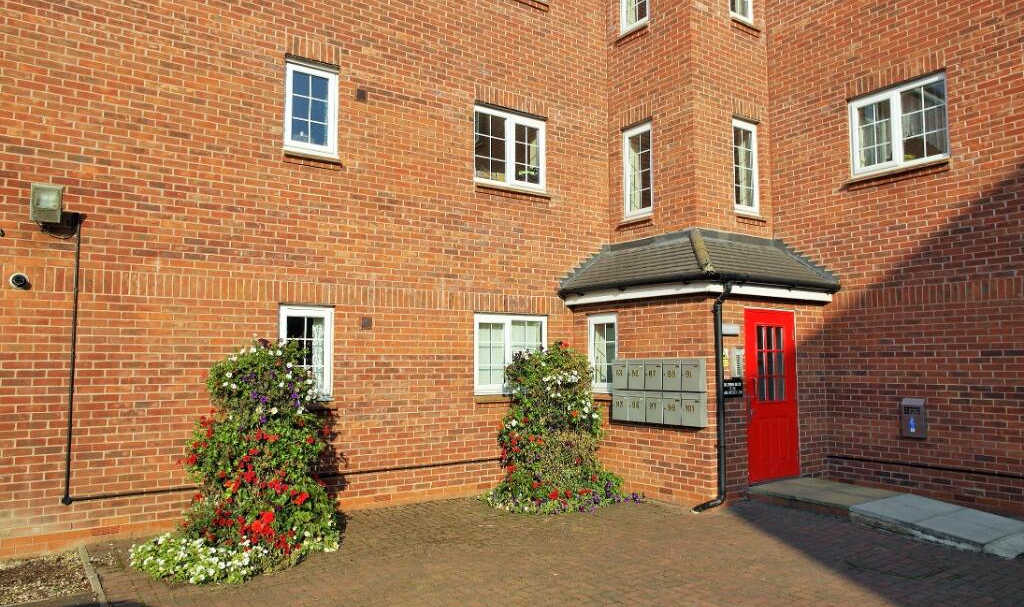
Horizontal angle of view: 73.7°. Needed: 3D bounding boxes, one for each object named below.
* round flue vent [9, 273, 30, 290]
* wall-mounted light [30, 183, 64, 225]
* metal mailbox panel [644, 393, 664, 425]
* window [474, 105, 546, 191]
[{"bbox_3d":[-4.250,-0.191,5.889,0.140,0.145,0.100,3,-6,-35],"label":"round flue vent"},{"bbox_3d":[-3.966,-0.846,5.819,0.215,0.315,0.150,3,2,-35],"label":"wall-mounted light"},{"bbox_3d":[1.712,1.228,8.068,0.110,0.375,0.278,3,-6,-35],"label":"metal mailbox panel"},{"bbox_3d":[-0.011,-2.035,9.090,1.150,1.050,0.100,3,-6,-35],"label":"window"}]

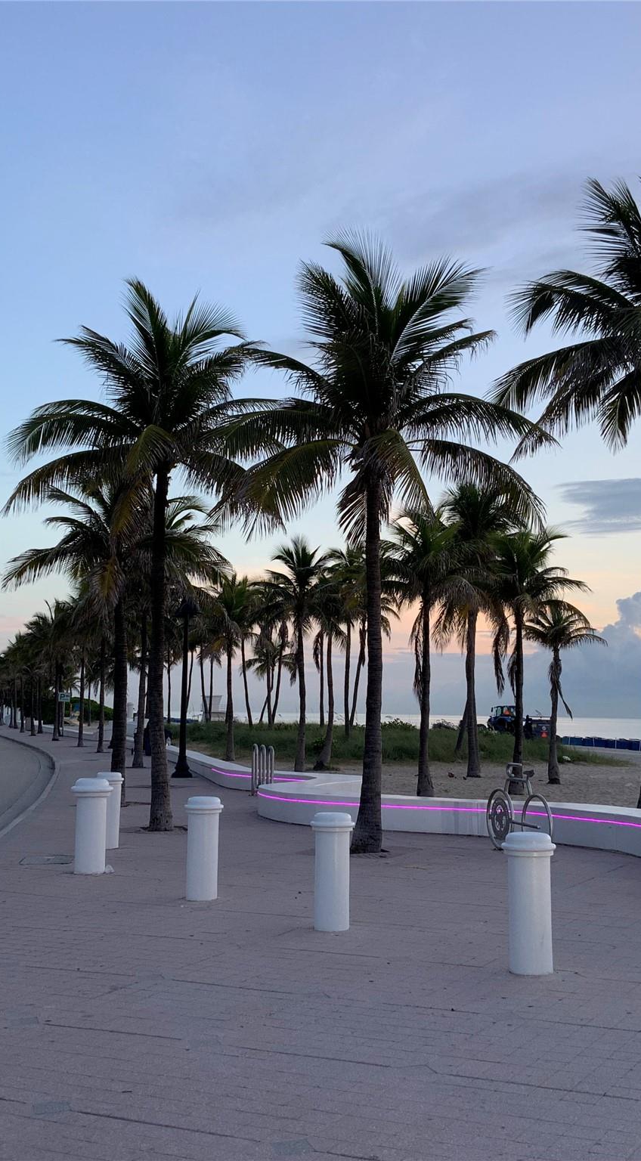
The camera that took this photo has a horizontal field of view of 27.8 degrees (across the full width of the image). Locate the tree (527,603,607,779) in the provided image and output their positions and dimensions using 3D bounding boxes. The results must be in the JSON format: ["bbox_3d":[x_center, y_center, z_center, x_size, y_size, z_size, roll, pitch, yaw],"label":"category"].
[{"bbox_3d":[6.052,2.788,32.512,2.253,4.587,2.253,1,-6,0],"label":"tree"}]

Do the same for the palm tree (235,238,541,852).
[{"bbox_3d":[0.837,-0.547,16.162,3.860,7.700,3.860,1,-6,0],"label":"palm tree"}]

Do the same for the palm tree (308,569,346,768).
[{"bbox_3d":[0.271,2.565,38.558,2.023,6.063,2.023,1,-6,0],"label":"palm tree"}]

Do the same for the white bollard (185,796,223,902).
[{"bbox_3d":[-1.052,2.394,11.617,0.350,0.902,0.350,1,-6,0],"label":"white bollard"}]

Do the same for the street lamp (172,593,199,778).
[{"bbox_3d":[-3.407,2.635,32.655,0.650,4.619,0.650,1,-6,0],"label":"street lamp"}]

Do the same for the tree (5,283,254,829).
[{"bbox_3d":[-2.751,-0.470,18.991,3.830,8.020,3.830,1,-6,0],"label":"tree"}]

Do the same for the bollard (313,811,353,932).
[{"bbox_3d":[0.104,2.271,10.136,0.350,0.887,0.350,1,-6,0],"label":"bollard"}]

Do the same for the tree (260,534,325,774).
[{"bbox_3d":[-0.833,2.098,37.559,2.465,6.752,2.465,1,-6,0],"label":"tree"}]

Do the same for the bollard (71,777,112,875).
[{"bbox_3d":[-2.368,2.519,13.323,0.435,0.957,0.435,1,-6,0],"label":"bollard"}]

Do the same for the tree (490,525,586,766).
[{"bbox_3d":[4.592,1.720,28.067,2.476,5.759,2.476,1,-6,0],"label":"tree"}]

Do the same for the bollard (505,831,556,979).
[{"bbox_3d":[1.398,2.116,8.540,0.350,0.887,0.350,1,-6,0],"label":"bollard"}]

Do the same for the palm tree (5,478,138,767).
[{"bbox_3d":[-3.763,1.065,23.586,4.233,5.887,4.233,1,-6,0],"label":"palm tree"}]

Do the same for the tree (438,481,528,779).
[{"bbox_3d":[4.280,1.298,35.415,2.428,8.081,2.428,1,-6,0],"label":"tree"}]

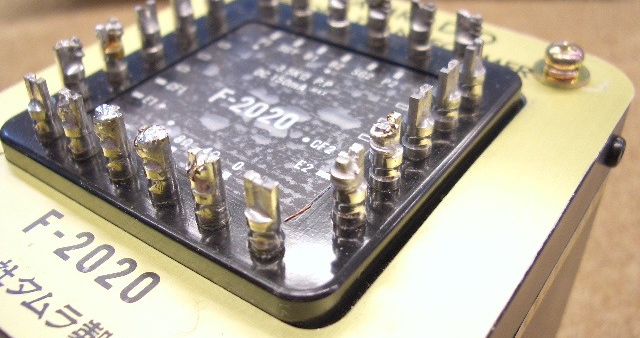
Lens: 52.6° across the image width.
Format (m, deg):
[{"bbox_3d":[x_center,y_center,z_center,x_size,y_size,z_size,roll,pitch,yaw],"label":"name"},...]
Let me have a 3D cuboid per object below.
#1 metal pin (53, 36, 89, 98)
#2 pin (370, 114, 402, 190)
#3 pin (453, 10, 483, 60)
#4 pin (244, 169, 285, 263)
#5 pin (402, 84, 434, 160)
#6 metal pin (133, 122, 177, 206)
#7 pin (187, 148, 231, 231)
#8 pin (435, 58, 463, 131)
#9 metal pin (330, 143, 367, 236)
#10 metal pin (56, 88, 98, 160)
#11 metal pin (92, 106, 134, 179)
[{"bbox_3d":[-0.046,-0.018,0.119,0.004,0.012,0.004,22,43,29],"label":"metal pin"},{"bbox_3d":[0.010,-0.002,0.095,0.005,0.012,0.005,-1,38,1],"label":"pin"},{"bbox_3d":[0.028,-0.024,0.123,0.004,0.012,0.004,22,43,29],"label":"pin"},{"bbox_3d":[-0.007,0.006,0.085,0.005,0.012,0.005,23,44,28],"label":"pin"},{"bbox_3d":[0.016,-0.007,0.101,0.005,0.012,0.005,23,44,28],"label":"pin"},{"bbox_3d":[-0.024,0.000,0.095,0.005,0.012,0.005,-1,38,1],"label":"metal pin"},{"bbox_3d":[-0.015,0.003,0.090,0.005,0.012,0.005,-1,38,1],"label":"pin"},{"bbox_3d":[0.021,-0.012,0.108,0.005,0.012,0.005,23,44,28],"label":"pin"},{"bbox_3d":[0.004,0.003,0.089,0.005,0.012,0.005,23,44,28],"label":"metal pin"},{"bbox_3d":[-0.039,-0.007,0.104,0.004,0.012,0.004,22,43,29],"label":"metal pin"},{"bbox_3d":[-0.031,-0.004,0.099,0.004,0.012,0.004,-1,36,1],"label":"metal pin"}]

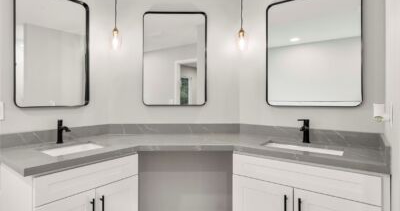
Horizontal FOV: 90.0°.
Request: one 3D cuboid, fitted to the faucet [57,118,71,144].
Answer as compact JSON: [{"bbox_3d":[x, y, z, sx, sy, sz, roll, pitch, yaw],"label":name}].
[{"bbox_3d":[-1.016,0.198,1.480,0.140,0.178,0.048,1,1,37],"label":"faucet"}]

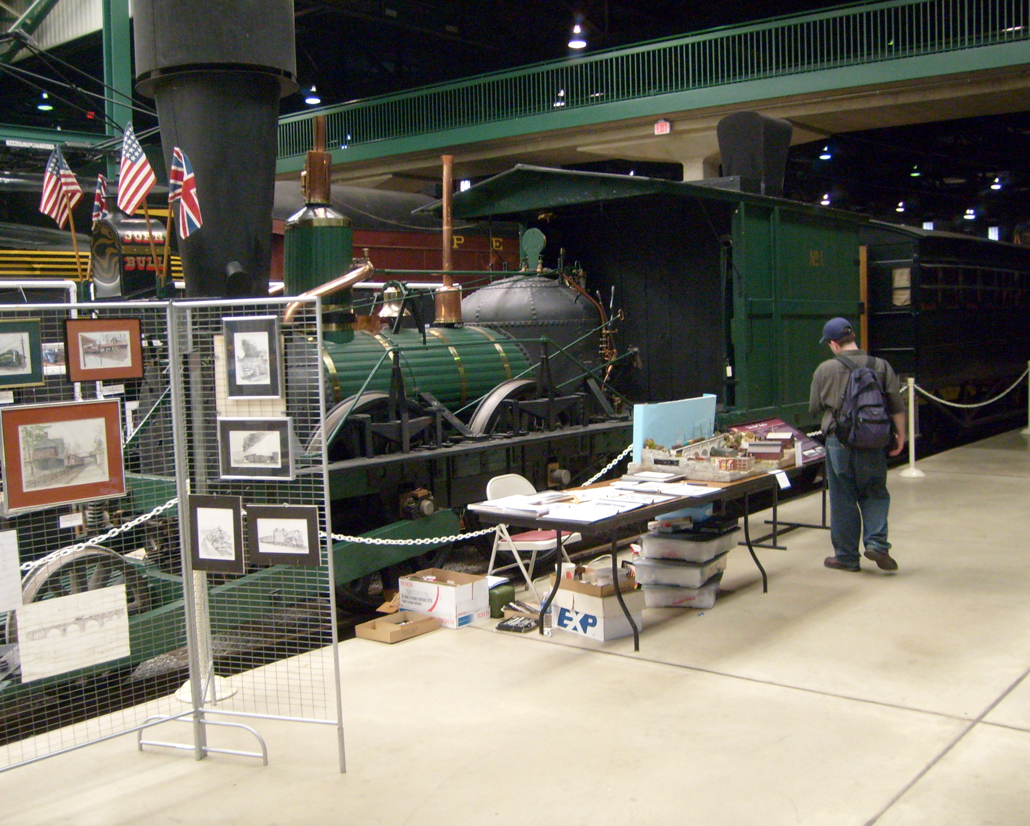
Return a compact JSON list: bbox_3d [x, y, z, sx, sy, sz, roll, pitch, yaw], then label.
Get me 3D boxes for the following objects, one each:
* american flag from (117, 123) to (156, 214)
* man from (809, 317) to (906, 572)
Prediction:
[{"bbox_3d":[-2.207,-1.429,6.500,0.230,0.530,0.170,-4,5,-30],"label":"american flag"},{"bbox_3d":[2.321,0.202,7.598,0.560,1.700,0.500,-3,4,-8],"label":"man"}]

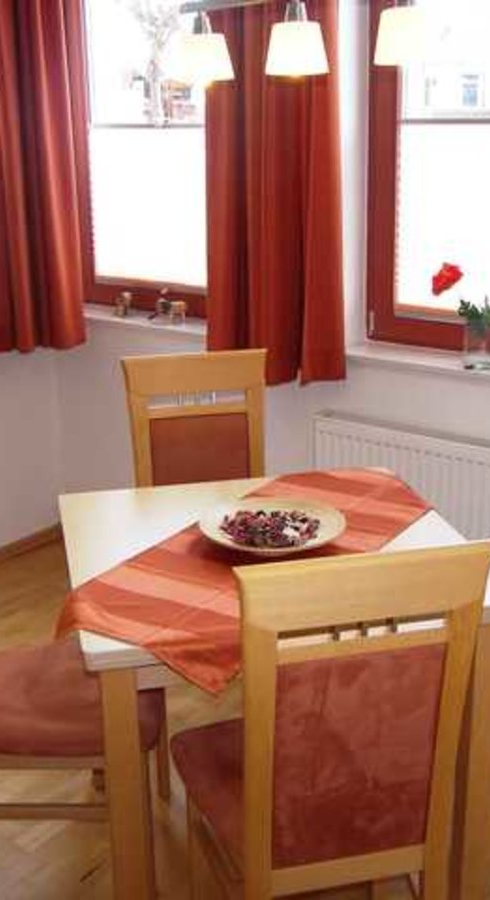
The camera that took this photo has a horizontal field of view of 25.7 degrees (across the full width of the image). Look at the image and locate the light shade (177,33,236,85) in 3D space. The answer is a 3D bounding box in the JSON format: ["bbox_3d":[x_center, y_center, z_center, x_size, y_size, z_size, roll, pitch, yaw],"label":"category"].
[{"bbox_3d":[-0.081,-0.793,2.170,0.116,0.098,0.116,-1,18,0],"label":"light shade"}]

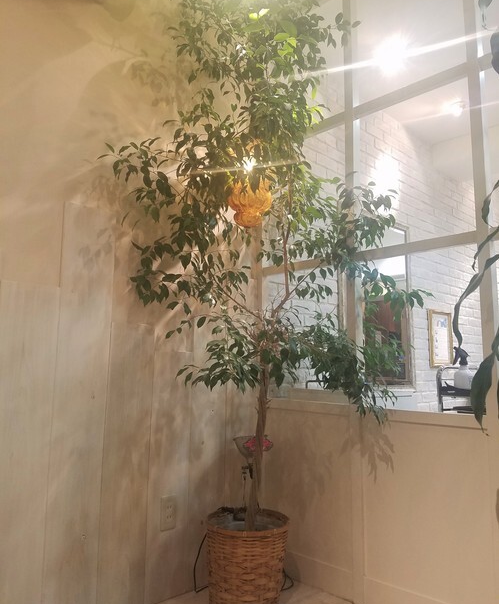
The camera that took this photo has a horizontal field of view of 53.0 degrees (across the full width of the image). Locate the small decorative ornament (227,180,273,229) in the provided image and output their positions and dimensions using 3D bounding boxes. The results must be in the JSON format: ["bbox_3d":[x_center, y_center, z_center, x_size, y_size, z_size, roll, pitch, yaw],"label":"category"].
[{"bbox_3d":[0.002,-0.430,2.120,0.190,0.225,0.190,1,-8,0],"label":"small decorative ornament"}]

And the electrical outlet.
[{"bbox_3d":[-0.303,0.801,1.891,0.070,0.120,0.010,8,-10,-43],"label":"electrical outlet"}]

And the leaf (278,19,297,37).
[{"bbox_3d":[0.151,-1.072,1.960,0.042,0.090,0.015,-49,-15,16],"label":"leaf"}]

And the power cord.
[{"bbox_3d":[-0.012,1.008,1.950,0.400,0.240,0.180,1,-8,0],"label":"power cord"}]

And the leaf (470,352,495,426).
[{"bbox_3d":[0.606,0.226,1.300,0.055,0.195,0.040,5,-7,17],"label":"leaf"}]

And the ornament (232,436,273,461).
[{"bbox_3d":[0.011,0.550,1.890,0.150,0.090,0.060,1,-8,0],"label":"ornament"}]

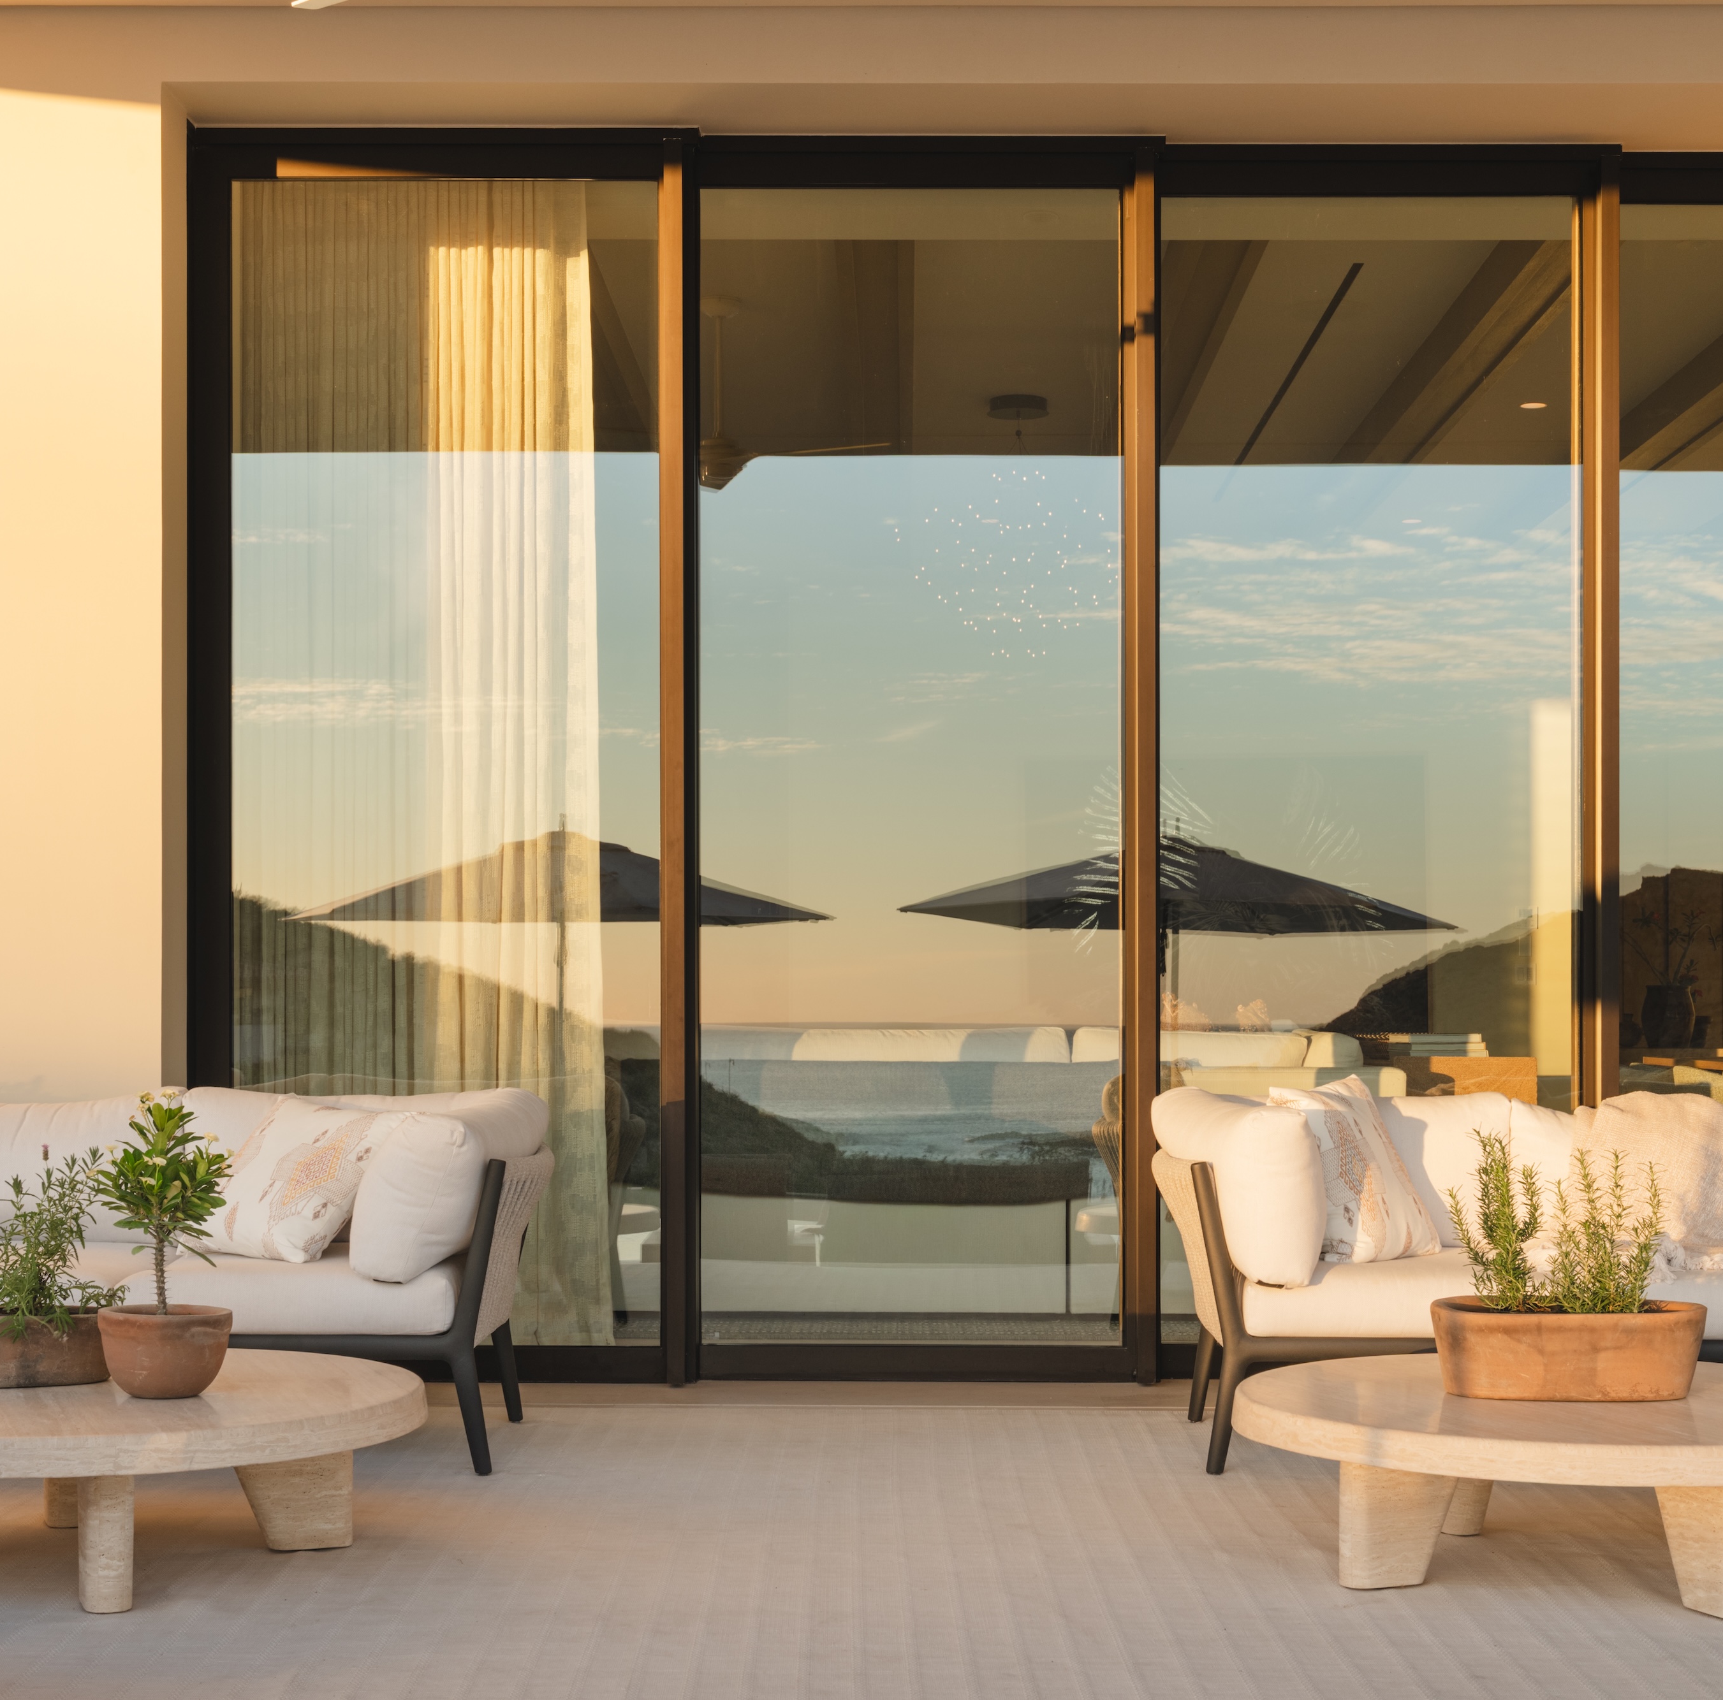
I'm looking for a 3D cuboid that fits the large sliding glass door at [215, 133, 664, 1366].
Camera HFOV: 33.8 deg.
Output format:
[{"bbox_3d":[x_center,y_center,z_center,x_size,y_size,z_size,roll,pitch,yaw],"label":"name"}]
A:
[{"bbox_3d":[-1.099,-0.236,7.460,1.200,3.170,0.080,0,0,0],"label":"large sliding glass door"}]

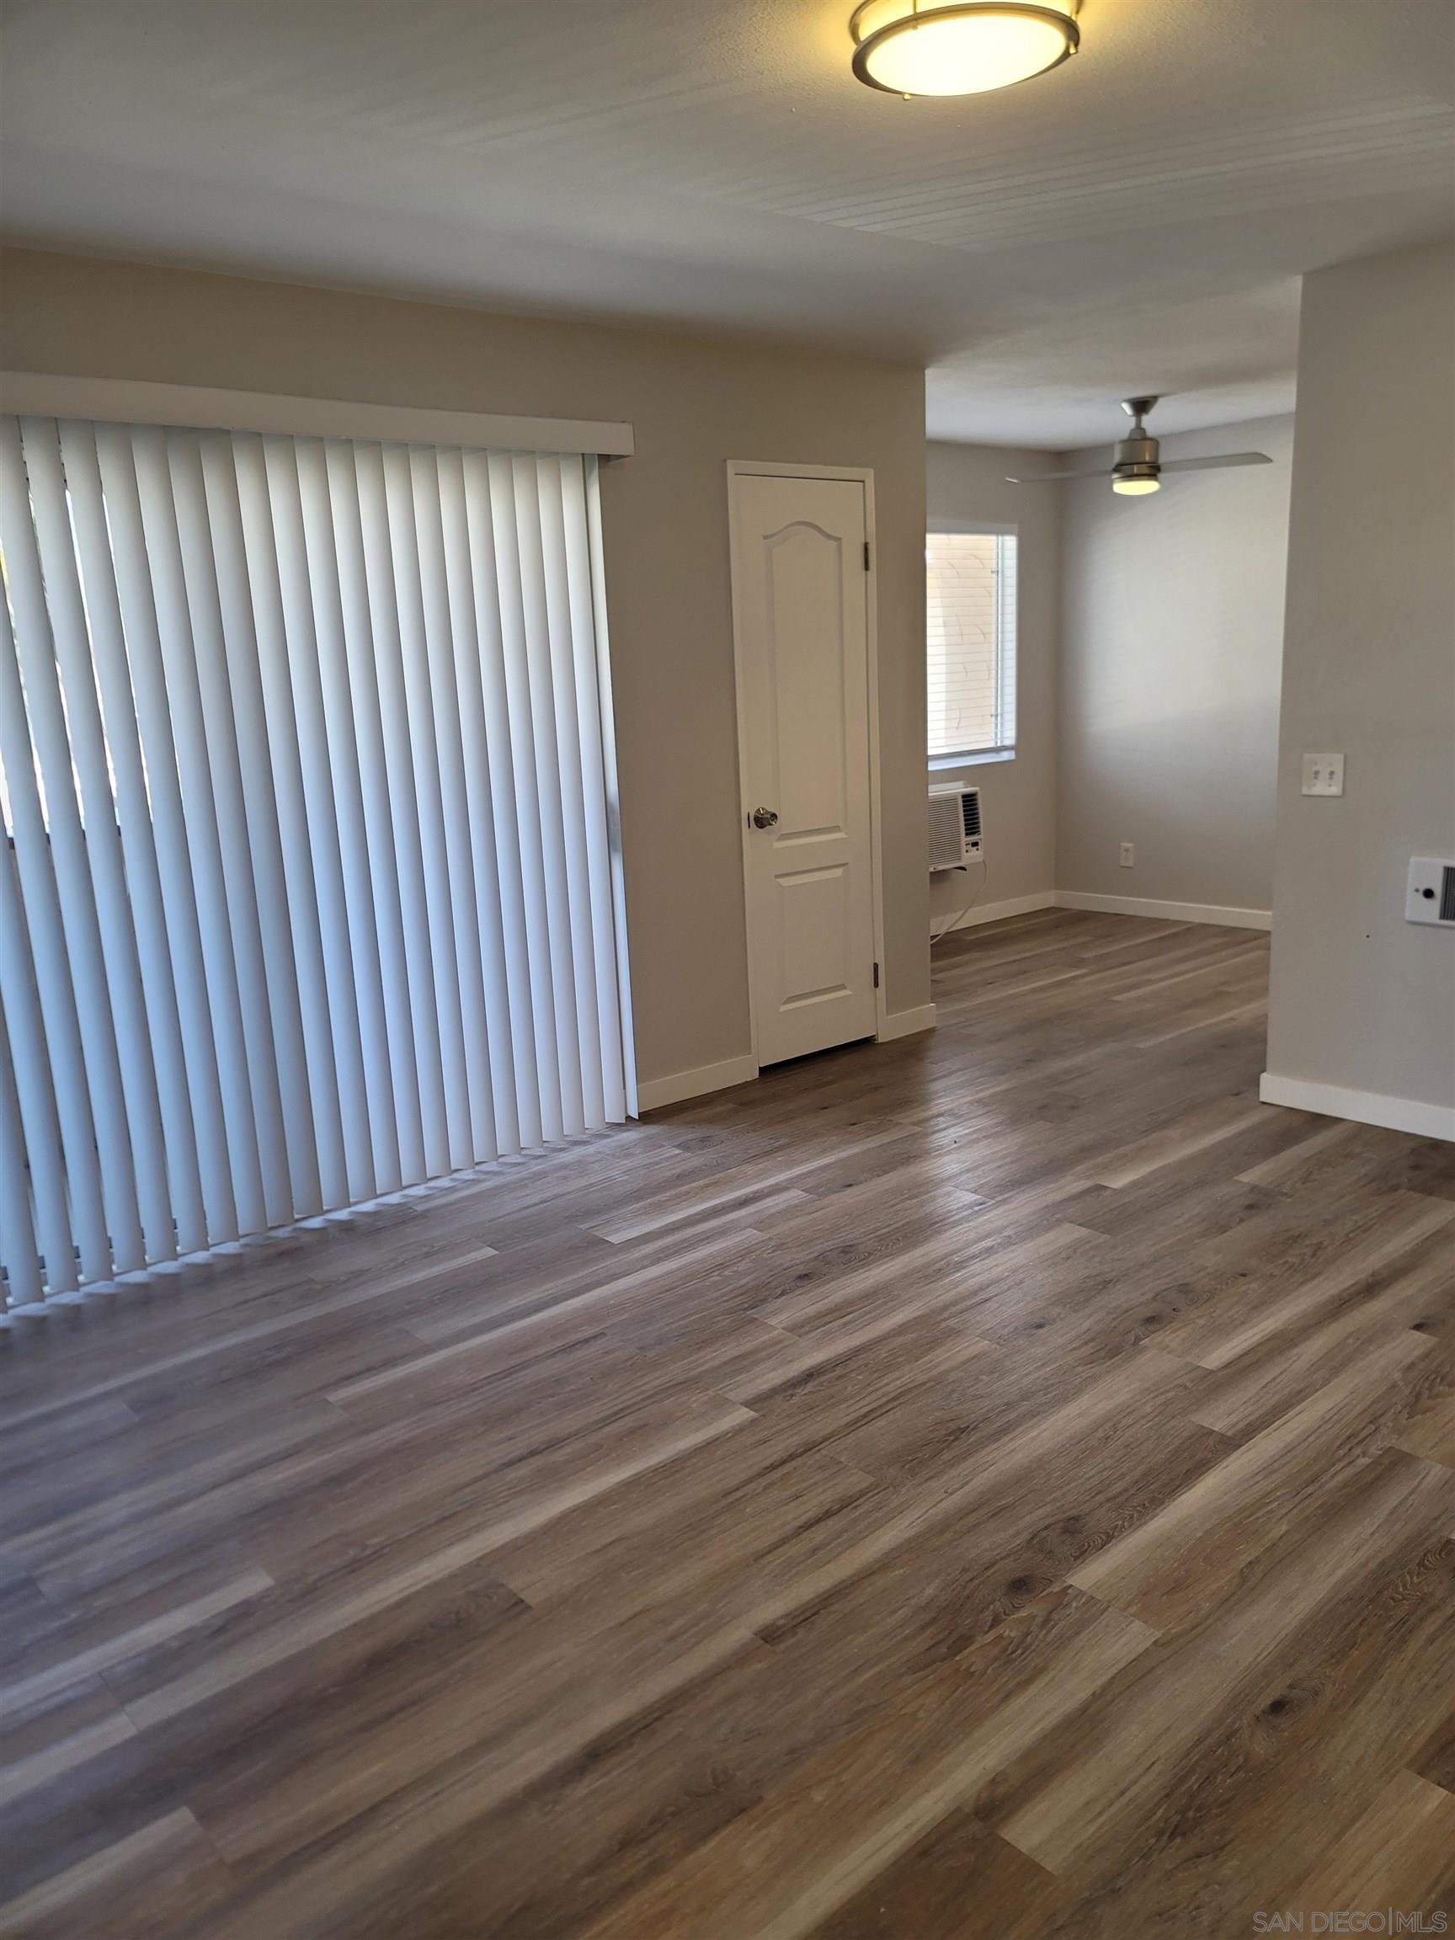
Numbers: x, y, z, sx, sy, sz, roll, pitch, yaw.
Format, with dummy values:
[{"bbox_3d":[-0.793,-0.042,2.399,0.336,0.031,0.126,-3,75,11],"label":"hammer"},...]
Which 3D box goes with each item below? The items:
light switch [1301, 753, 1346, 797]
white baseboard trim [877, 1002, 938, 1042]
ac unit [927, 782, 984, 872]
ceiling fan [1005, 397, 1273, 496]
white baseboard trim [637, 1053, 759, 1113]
[{"bbox_3d":[1.766,-0.575,4.139,0.012,0.122,0.124,-13,16,-38],"label":"light switch"},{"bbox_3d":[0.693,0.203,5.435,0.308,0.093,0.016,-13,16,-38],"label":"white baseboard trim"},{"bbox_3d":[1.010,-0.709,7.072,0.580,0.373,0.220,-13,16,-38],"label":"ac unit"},{"bbox_3d":[1.747,-2.211,5.950,1.100,0.376,1.000,1,13,16],"label":"ceiling fan"},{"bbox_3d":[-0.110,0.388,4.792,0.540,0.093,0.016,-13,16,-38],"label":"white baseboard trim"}]

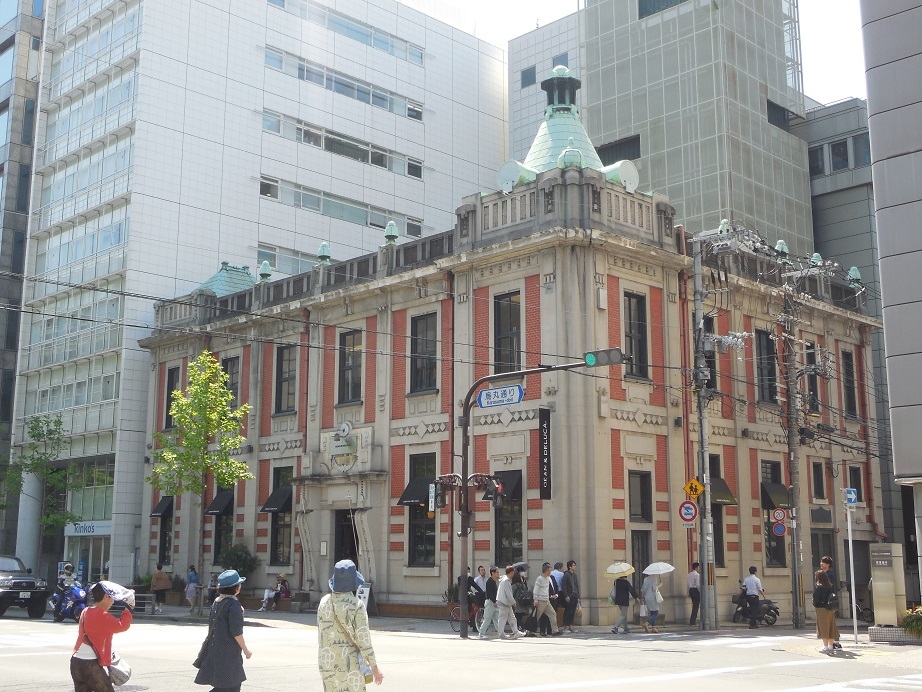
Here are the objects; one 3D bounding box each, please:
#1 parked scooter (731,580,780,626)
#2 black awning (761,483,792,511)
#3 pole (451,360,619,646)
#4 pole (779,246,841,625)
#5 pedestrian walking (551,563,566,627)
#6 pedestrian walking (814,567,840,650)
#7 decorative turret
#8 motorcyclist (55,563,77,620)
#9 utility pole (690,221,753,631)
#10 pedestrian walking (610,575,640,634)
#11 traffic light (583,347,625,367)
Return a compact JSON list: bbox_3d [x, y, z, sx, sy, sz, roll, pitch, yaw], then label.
[{"bbox_3d":[8.912,7.791,36.940,1.700,1.200,0.640,-10,-14,44],"label":"parked scooter"},{"bbox_3d":[9.494,4.487,36.606,0.550,0.764,1.250,-10,-15,44],"label":"black awning"},{"bbox_3d":[1.743,3.436,27.531,0.500,6.250,5.100,10,-15,-44],"label":"pole"},{"bbox_3d":[9.283,2.339,32.718,0.650,10.238,1.550,10,-14,-43],"label":"pole"},{"bbox_3d":[2.556,6.612,32.444,0.500,1.730,0.330,-7,-12,36],"label":"pedestrian walking"},{"bbox_3d":[6.764,4.860,22.696,0.420,1.570,0.450,5,-11,-25],"label":"pedestrian walking"},{"bbox_3d":[3.239,-6.659,39.155,4.400,4.800,4.400,9,-14,-42],"label":"decorative turret"},{"bbox_3d":[-11.352,7.114,35.314,0.650,1.600,0.700,7,-12,-36],"label":"motorcyclist"},{"bbox_3d":[6.887,2.139,32.541,0.900,10.600,1.900,10,-15,-44],"label":"utility pole"},{"bbox_3d":[4.114,6.441,30.973,0.600,1.600,0.520,7,-12,-33],"label":"pedestrian walking"},{"bbox_3d":[3.092,0.241,26.592,1.020,0.340,0.180,-10,-9,44],"label":"traffic light"}]

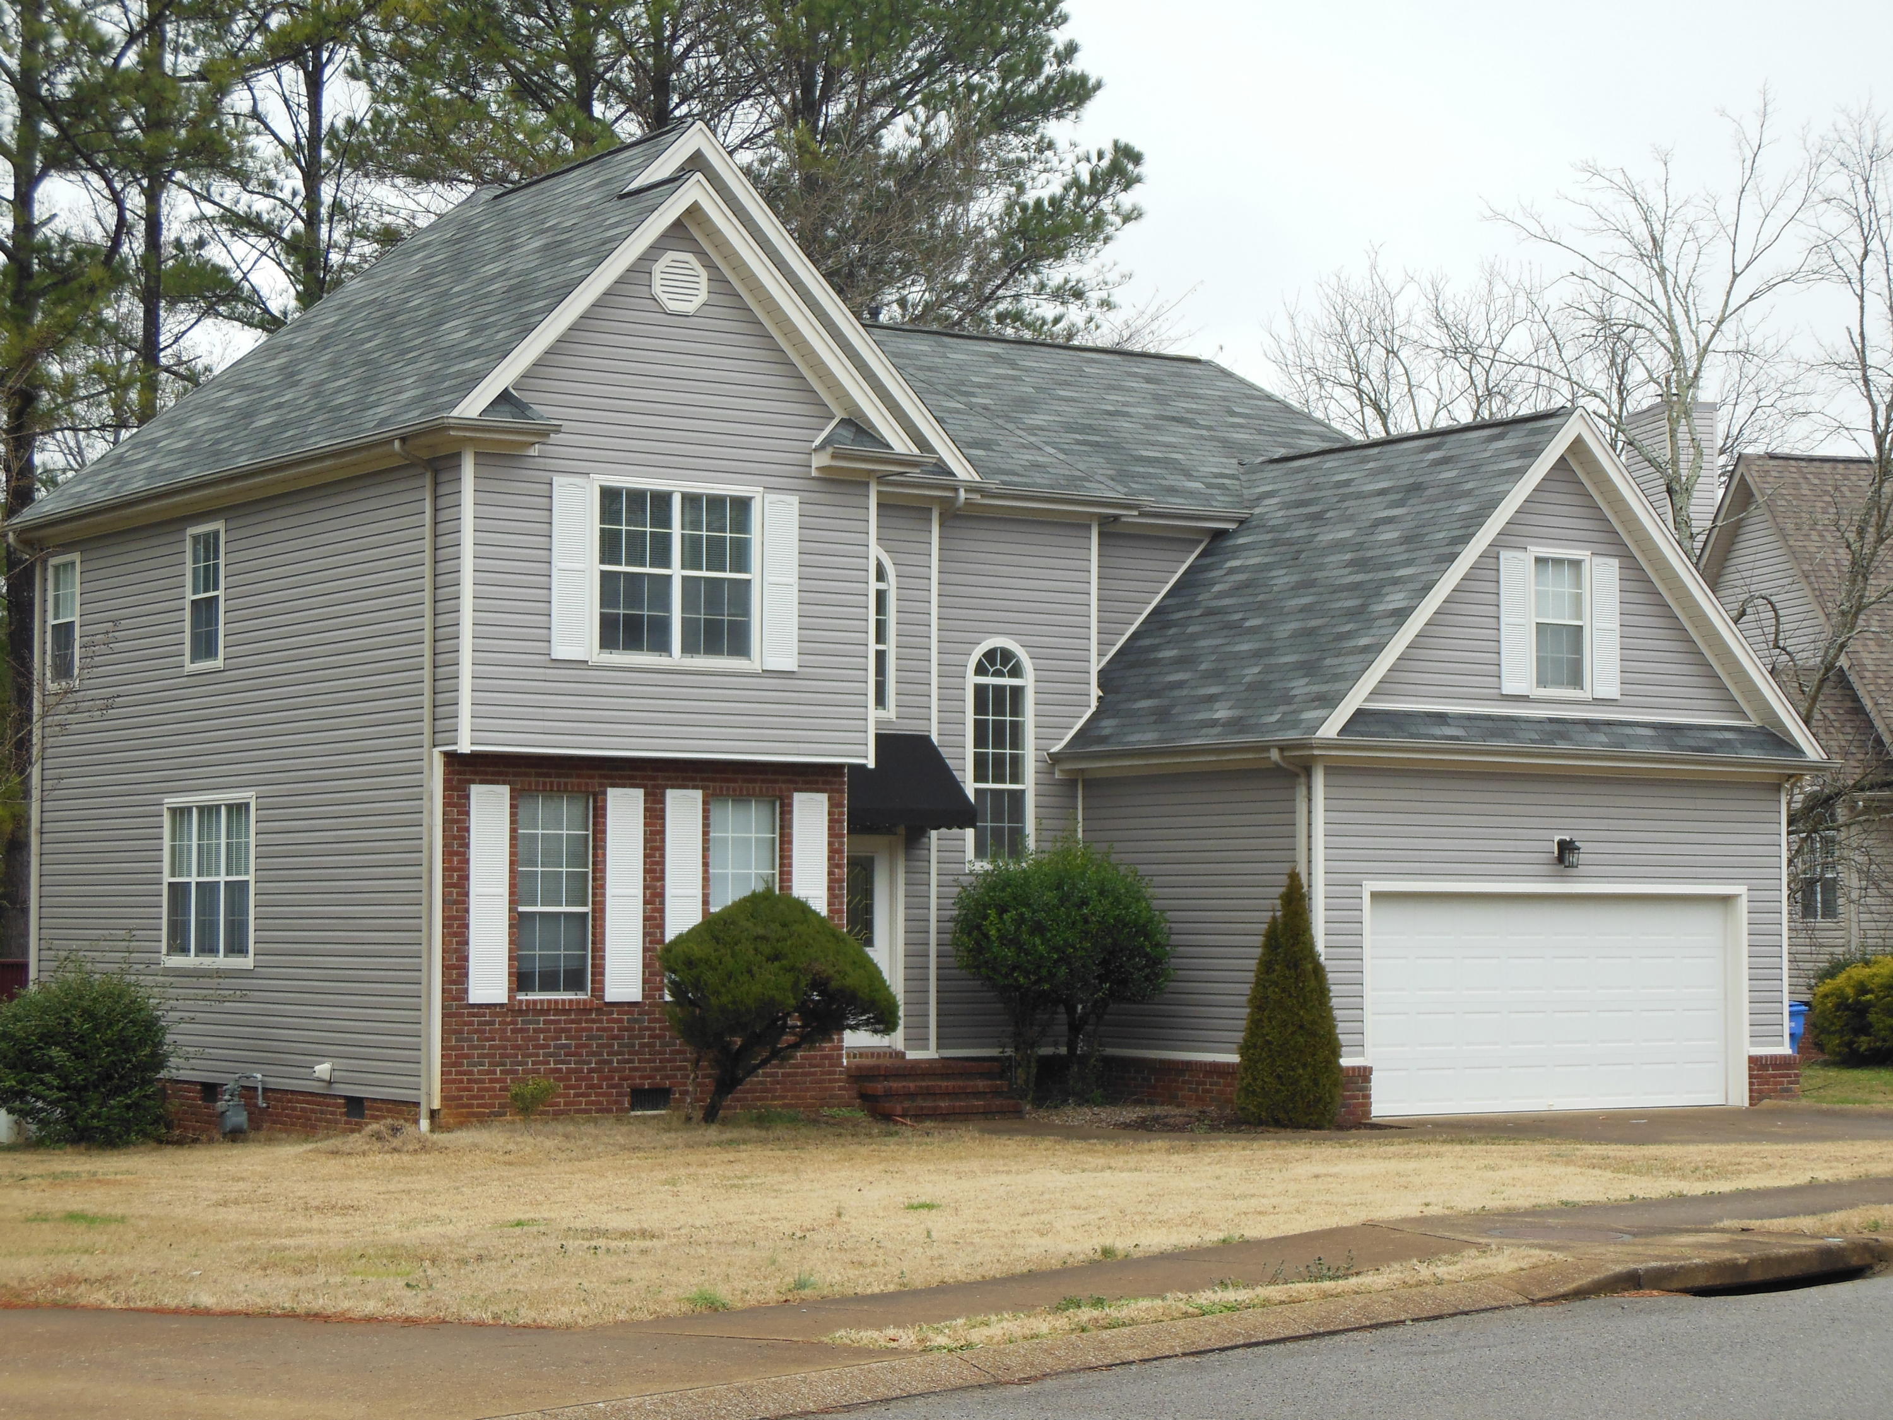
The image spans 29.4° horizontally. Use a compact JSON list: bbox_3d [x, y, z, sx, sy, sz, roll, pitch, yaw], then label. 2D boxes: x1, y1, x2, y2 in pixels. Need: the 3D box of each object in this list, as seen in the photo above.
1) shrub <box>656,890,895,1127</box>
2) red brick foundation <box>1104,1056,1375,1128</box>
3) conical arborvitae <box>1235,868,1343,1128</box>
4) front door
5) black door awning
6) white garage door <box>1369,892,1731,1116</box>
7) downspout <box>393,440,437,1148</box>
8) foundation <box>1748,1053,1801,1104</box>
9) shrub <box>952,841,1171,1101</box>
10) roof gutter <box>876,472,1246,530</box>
[{"bbox_3d":[-1.473,2.602,31.676,2.077,2.051,2.077,0,-3,0],"label":"shrub"},{"bbox_3d":[2.726,3.653,34.958,0.763,0.542,3.414,2,-4,-35],"label":"red brick foundation"},{"bbox_3d":[3.133,2.644,33.096,0.990,2.373,0.990,0,-3,0],"label":"conical arborvitae"},{"bbox_3d":[-0.875,2.231,34.602,0.984,2.038,0.070,2,-4,-35],"label":"front door"},{"bbox_3d":[-0.521,0.661,34.400,1.506,0.914,0.833,2,-4,-35],"label":"black door awning"},{"bbox_3d":[5.937,2.884,35.511,4.889,2.139,0.070,2,-4,-35],"label":"white garage door"},{"bbox_3d":[-4.593,0.656,31.165,0.371,5.944,0.120,2,-4,-35],"label":"downspout"},{"bbox_3d":[8.379,3.792,37.081,0.773,0.522,0.432,2,-4,-35],"label":"foundation"},{"bbox_3d":[1.108,2.522,34.879,2.115,2.515,2.115,0,-3,0],"label":"shrub"},{"bbox_3d":[1.149,-2.090,35.874,5.472,0.161,0.753,2,-4,-35],"label":"roof gutter"}]

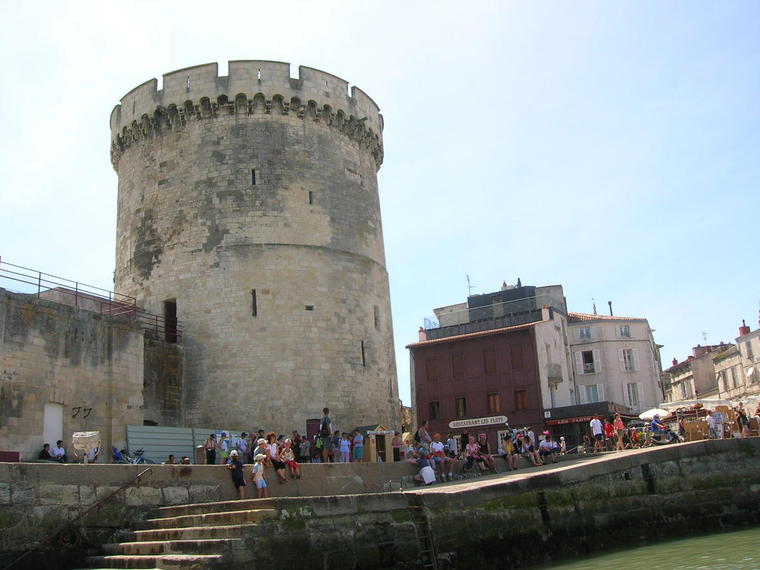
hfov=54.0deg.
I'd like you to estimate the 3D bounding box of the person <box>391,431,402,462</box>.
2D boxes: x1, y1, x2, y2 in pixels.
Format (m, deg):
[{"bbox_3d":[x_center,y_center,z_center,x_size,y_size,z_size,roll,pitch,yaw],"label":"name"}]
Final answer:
[{"bbox_3d":[0.802,7.535,34.000,0.480,1.650,0.320,-9,-13,24],"label":"person"}]

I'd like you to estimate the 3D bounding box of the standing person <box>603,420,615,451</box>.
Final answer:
[{"bbox_3d":[10.301,6.763,33.307,0.350,1.550,0.500,-12,-16,29],"label":"standing person"}]

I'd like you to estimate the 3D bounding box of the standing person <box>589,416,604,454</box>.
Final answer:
[{"bbox_3d":[10.084,6.908,34.500,0.550,1.750,0.350,-5,-12,6],"label":"standing person"}]

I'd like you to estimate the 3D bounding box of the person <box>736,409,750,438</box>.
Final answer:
[{"bbox_3d":[22.045,8.324,45.000,0.500,1.680,0.360,4,-14,-30],"label":"person"}]

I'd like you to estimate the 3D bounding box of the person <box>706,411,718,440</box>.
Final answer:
[{"bbox_3d":[20.583,8.633,46.000,0.360,1.680,0.500,7,-16,-40],"label":"person"}]

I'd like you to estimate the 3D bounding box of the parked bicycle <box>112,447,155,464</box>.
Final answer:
[{"bbox_3d":[-9.252,6.707,28.000,1.720,1.050,0.580,-2,-12,-6],"label":"parked bicycle"}]

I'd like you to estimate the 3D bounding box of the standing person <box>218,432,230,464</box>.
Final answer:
[{"bbox_3d":[-6.405,6.938,30.800,0.340,1.650,0.460,-13,-15,39],"label":"standing person"}]

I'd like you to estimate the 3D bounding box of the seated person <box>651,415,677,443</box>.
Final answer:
[{"bbox_3d":[12.673,6.441,33.093,1.000,1.360,0.580,-2,-14,-5],"label":"seated person"}]

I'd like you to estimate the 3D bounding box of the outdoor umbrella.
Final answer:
[{"bbox_3d":[19.207,9.791,52.000,2.100,2.350,2.100,-3,-12,0],"label":"outdoor umbrella"}]

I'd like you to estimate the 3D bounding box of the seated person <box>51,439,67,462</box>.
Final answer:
[{"bbox_3d":[-11.545,6.220,26.800,0.750,1.250,0.520,-8,-13,22],"label":"seated person"}]

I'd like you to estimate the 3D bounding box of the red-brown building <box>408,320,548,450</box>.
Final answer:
[{"bbox_3d":[8.775,8.701,56.093,10.318,9.000,7.000,-13,-17,32],"label":"red-brown building"}]

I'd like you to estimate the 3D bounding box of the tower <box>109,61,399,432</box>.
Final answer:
[{"bbox_3d":[-7.137,0.504,42.791,16.100,20.100,16.100,-1,-14,-9],"label":"tower"}]

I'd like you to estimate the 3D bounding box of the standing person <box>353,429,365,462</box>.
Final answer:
[{"bbox_3d":[-0.896,7.176,32.730,0.360,1.700,0.500,1,-15,-19],"label":"standing person"}]

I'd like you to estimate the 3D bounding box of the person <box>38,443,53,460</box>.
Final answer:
[{"bbox_3d":[-11.016,5.728,24.565,0.750,1.050,0.500,-6,-14,10],"label":"person"}]

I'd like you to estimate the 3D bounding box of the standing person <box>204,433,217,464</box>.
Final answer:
[{"bbox_3d":[-7.071,7.043,31.166,0.360,1.700,0.500,-12,-16,29],"label":"standing person"}]

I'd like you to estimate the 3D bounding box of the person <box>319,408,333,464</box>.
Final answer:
[{"bbox_3d":[-1.757,4.991,24.800,0.480,1.770,0.360,-4,-12,3],"label":"person"}]

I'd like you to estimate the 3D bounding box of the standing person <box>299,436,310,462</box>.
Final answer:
[{"bbox_3d":[-3.263,7.366,32.534,0.340,1.500,0.460,8,-18,-39],"label":"standing person"}]

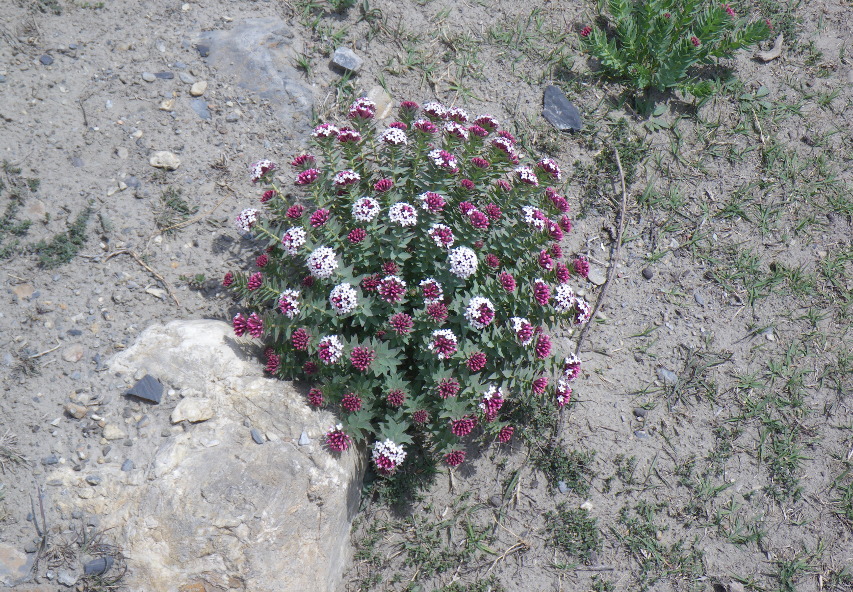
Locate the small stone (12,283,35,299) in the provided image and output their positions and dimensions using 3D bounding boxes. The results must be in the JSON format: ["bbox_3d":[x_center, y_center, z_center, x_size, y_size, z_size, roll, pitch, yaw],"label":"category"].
[{"bbox_3d":[-0.512,-0.007,1.955,0.023,0.014,0.027,-36,61,-23],"label":"small stone"}]

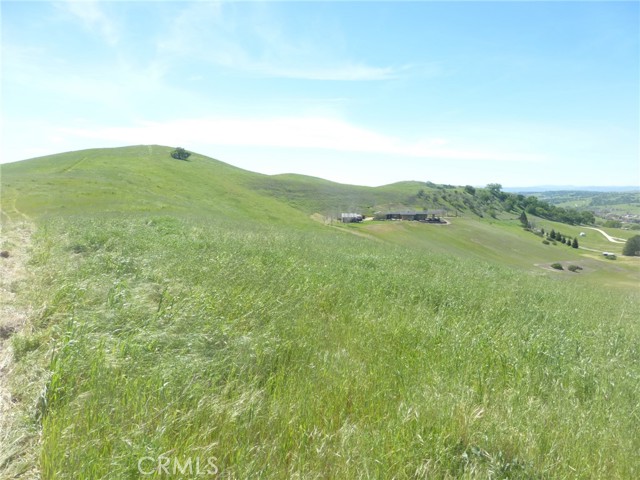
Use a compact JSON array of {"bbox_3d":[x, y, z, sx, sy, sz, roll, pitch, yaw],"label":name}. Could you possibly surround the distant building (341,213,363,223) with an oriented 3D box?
[{"bbox_3d":[14.412,-10.294,203.000,9.600,4.300,6.500,0,6,0],"label":"distant building"}]

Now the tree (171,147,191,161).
[{"bbox_3d":[-70.588,-43.712,225.000,10.000,6.300,9.500,0,6,0],"label":"tree"}]

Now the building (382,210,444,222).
[{"bbox_3d":[44.674,-11.324,212.000,29.000,5.200,12.000,1,7,6],"label":"building"}]

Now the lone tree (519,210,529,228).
[{"bbox_3d":[98.608,-9.934,215.000,4.500,8.600,4.500,0,6,0],"label":"lone tree"}]

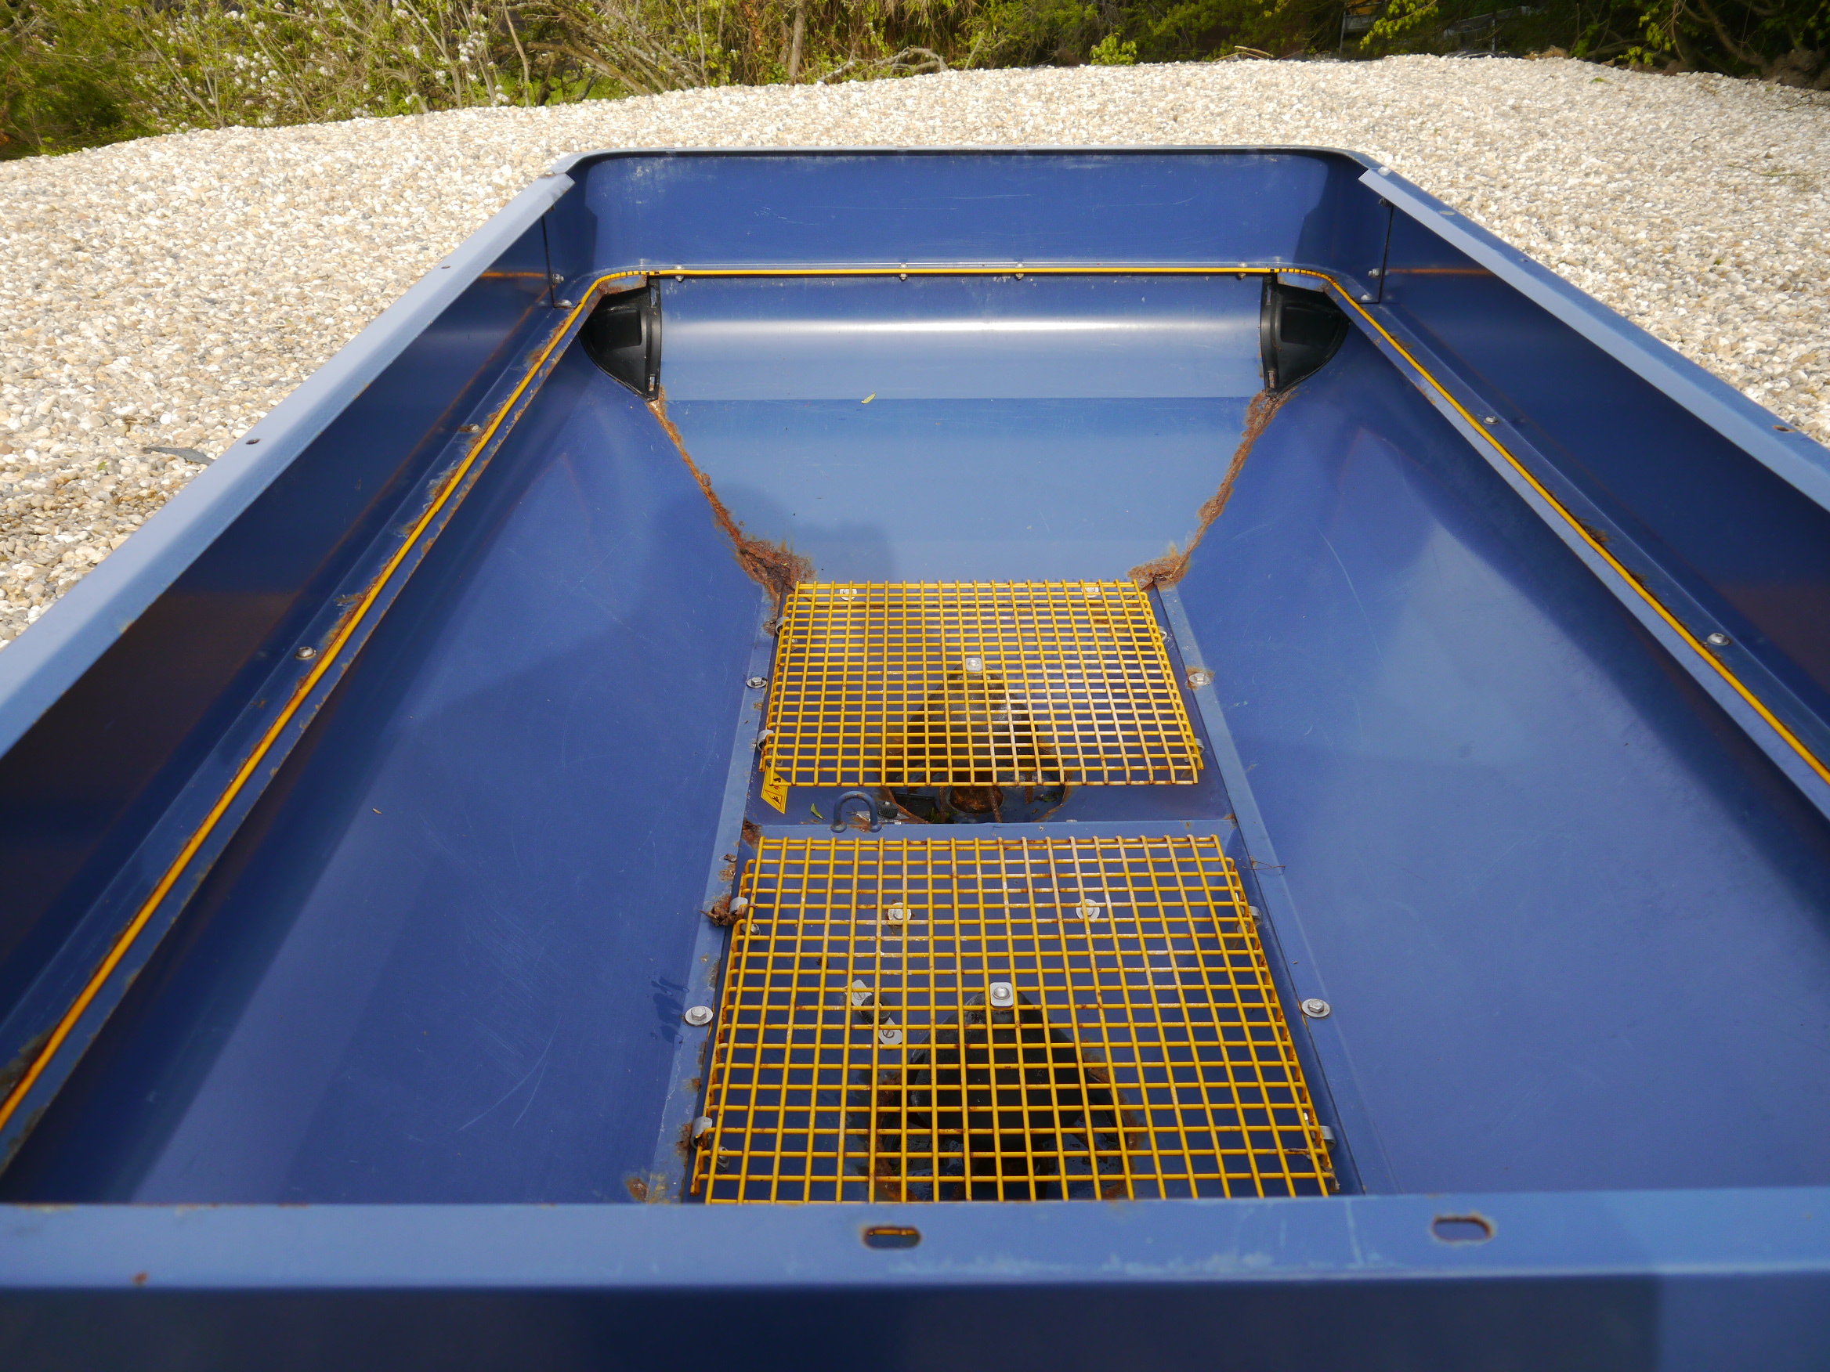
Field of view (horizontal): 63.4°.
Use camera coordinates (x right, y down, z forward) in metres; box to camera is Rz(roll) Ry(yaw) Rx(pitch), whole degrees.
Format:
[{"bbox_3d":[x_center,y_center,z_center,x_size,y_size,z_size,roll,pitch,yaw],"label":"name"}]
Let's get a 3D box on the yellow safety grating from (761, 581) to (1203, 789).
[{"bbox_3d":[0.075,-0.016,1.882,0.502,0.022,0.490,0,30,0],"label":"yellow safety grating"}]

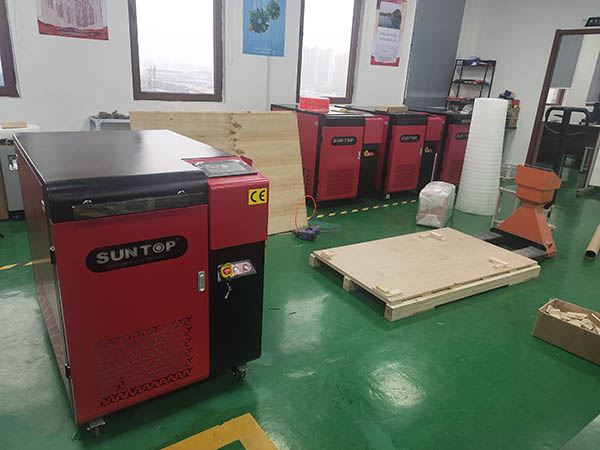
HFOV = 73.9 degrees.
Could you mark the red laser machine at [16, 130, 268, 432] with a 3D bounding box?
[{"bbox_3d":[-0.752,0.140,1.867,0.759,0.985,1.087,-11,24,-37],"label":"red laser machine"}]

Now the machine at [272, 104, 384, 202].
[{"bbox_3d":[0.253,-0.822,4.736,0.780,1.020,1.100,-9,23,-32],"label":"machine"}]

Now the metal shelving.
[{"bbox_3d":[3.021,-1.950,7.120,0.295,1.891,0.640,-10,23,-33],"label":"metal shelving"}]

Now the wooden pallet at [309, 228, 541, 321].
[{"bbox_3d":[0.943,0.292,2.968,1.490,0.112,0.839,-7,21,-30],"label":"wooden pallet"}]

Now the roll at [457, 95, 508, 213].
[{"bbox_3d":[2.131,-0.789,4.594,0.404,1.271,0.404,3,19,-1],"label":"roll"}]

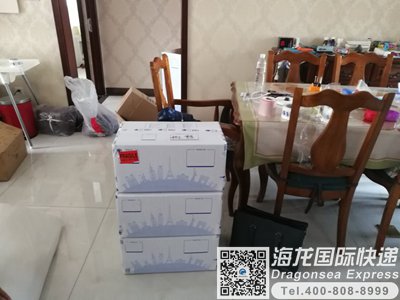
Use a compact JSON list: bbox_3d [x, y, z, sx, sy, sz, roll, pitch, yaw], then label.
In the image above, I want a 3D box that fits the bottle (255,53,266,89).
[{"bbox_3d":[0.429,-0.536,2.165,0.066,0.235,0.066,2,25,0],"label":"bottle"}]

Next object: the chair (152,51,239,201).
[{"bbox_3d":[-0.027,-0.111,2.139,0.580,0.965,0.550,5,26,6],"label":"chair"}]

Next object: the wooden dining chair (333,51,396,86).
[{"bbox_3d":[1.236,-0.183,2.364,0.460,0.970,0.560,1,25,-1],"label":"wooden dining chair"}]

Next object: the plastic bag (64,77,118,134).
[{"bbox_3d":[-1.107,-0.457,3.263,0.450,0.570,0.330,-1,25,-5],"label":"plastic bag"}]

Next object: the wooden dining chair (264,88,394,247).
[{"bbox_3d":[0.648,0.066,1.818,0.485,0.990,0.606,4,26,4],"label":"wooden dining chair"}]

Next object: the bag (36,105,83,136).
[{"bbox_3d":[-1.476,-0.324,3.332,0.410,0.250,0.310,0,25,-3],"label":"bag"}]

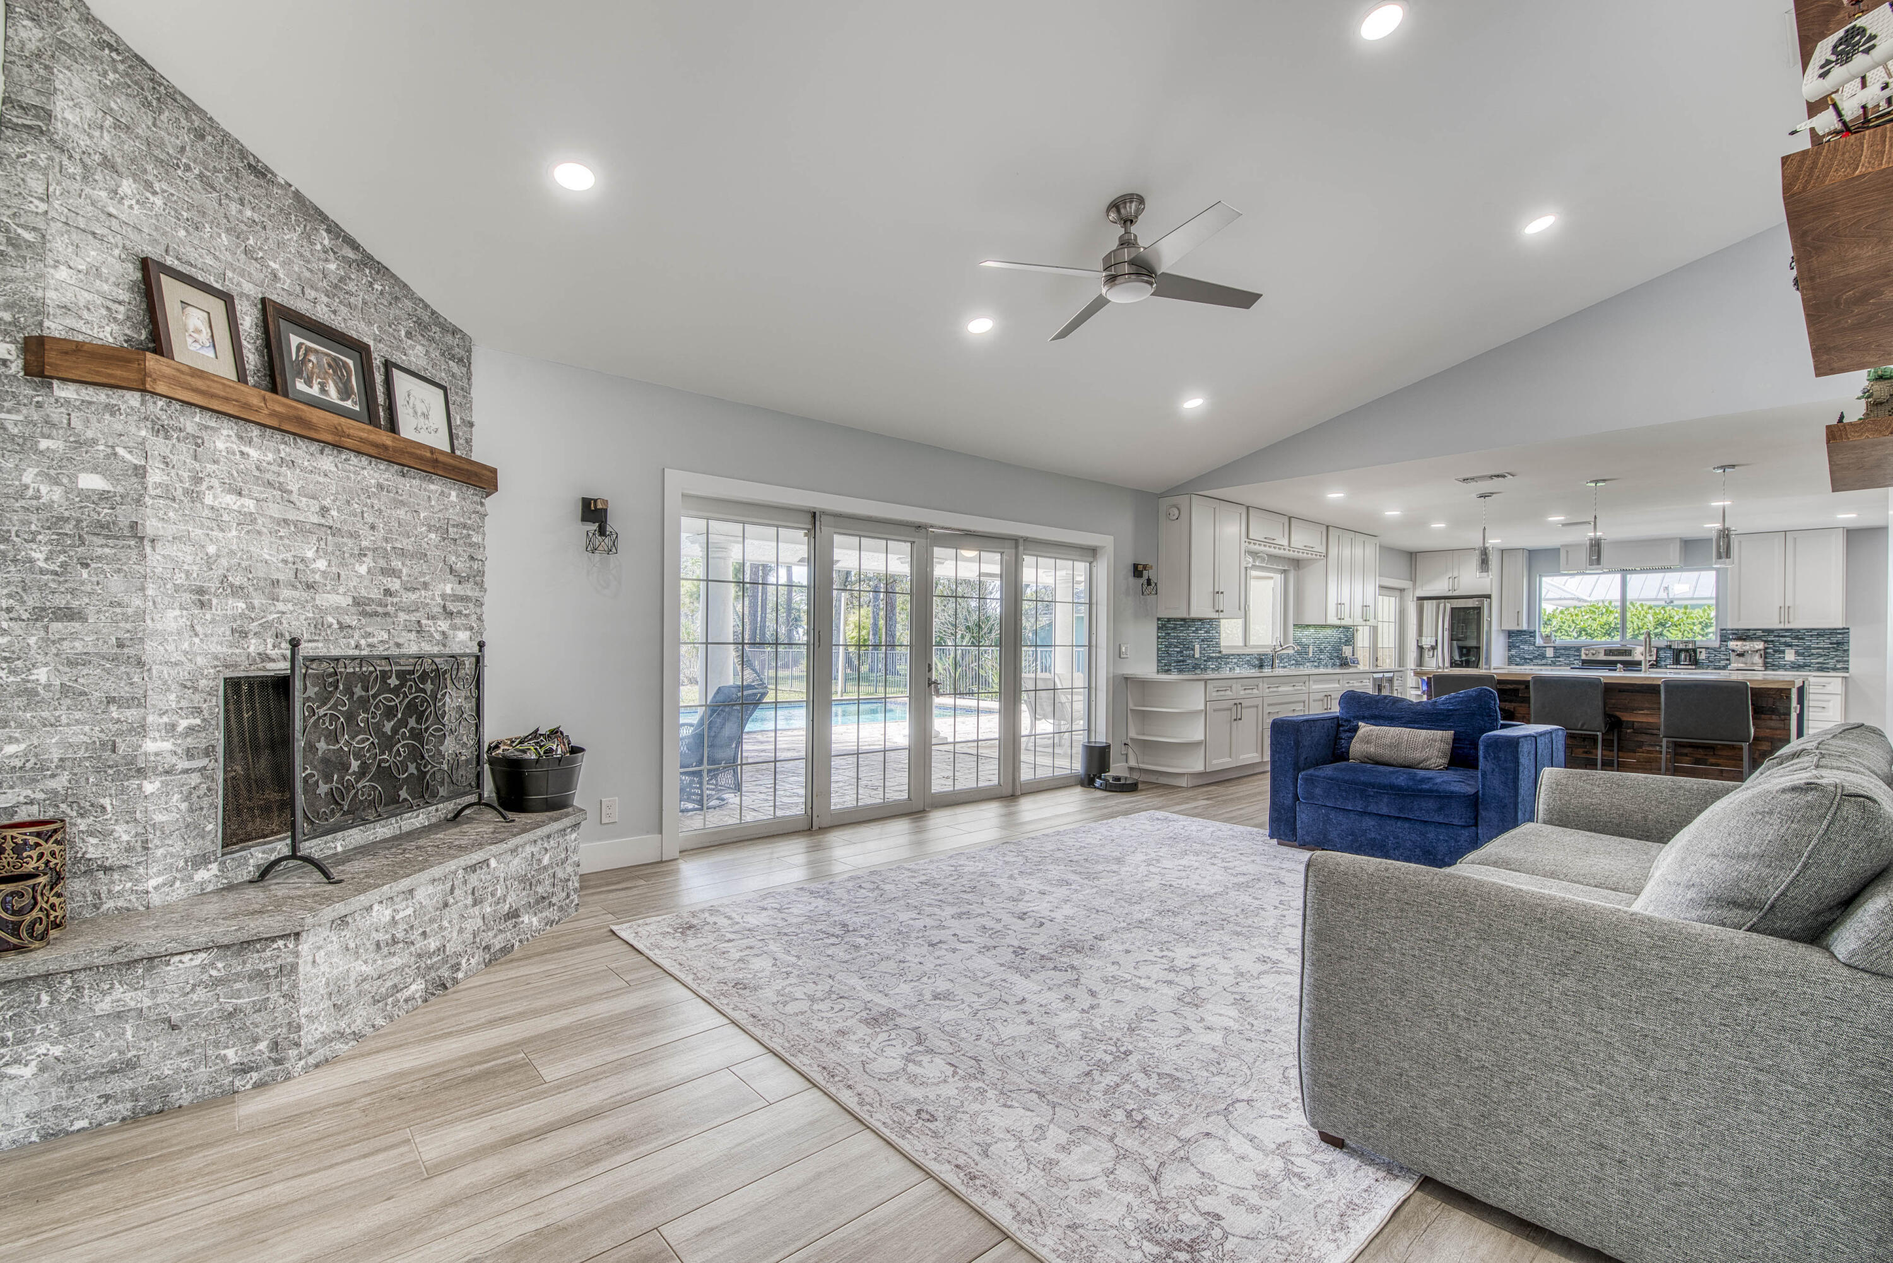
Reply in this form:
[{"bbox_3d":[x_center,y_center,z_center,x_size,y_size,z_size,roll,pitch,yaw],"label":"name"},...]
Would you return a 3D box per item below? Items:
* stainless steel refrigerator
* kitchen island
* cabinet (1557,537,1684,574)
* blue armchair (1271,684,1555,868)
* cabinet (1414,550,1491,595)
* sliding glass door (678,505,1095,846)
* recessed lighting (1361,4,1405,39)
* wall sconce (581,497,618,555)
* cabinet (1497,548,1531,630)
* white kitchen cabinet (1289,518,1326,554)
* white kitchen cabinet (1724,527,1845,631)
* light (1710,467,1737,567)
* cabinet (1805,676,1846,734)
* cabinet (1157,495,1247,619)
[{"bbox_3d":[7.110,0.483,10.970,0.883,1.790,0.901,1,-1,-40],"label":"stainless steel refrigerator"},{"bbox_3d":[5.183,0.807,6.309,1.080,0.930,2.213,1,-1,-41],"label":"kitchen island"},{"bbox_3d":[8.469,-0.935,9.912,0.326,0.342,1.137,1,-1,-40],"label":"cabinet"},{"bbox_3d":[2.601,0.775,4.387,0.900,0.900,1.190,1,-1,-41],"label":"blue armchair"},{"bbox_3d":[7.206,-0.791,11.069,0.600,0.605,0.905,1,-1,-41],"label":"cabinet"},{"bbox_3d":[-0.125,0.267,5.491,3.559,1.933,0.110,1,-1,-41],"label":"sliding glass door"},{"bbox_3d":[1.450,-2.032,2.627,0.135,0.025,0.135,1,-14,-41],"label":"recessed lighting"},{"bbox_3d":[-1.722,-0.526,3.938,0.155,0.290,0.200,1,-1,-40],"label":"wall sconce"},{"bbox_3d":[7.761,-0.565,10.748,0.326,1.067,0.240,1,-1,-40],"label":"cabinet"},{"bbox_3d":[3.726,-0.998,8.476,0.847,0.297,0.341,1,-1,-41],"label":"white kitchen cabinet"},{"bbox_3d":[9.383,-0.567,8.817,0.326,1.067,0.869,1,-1,-40],"label":"white kitchen cabinet"},{"bbox_3d":[5.598,-0.819,5.683,0.120,0.718,0.120,1,-1,-40],"label":"light"},{"bbox_3d":[9.348,0.942,8.599,0.620,0.871,0.600,1,-1,-40],"label":"cabinet"},{"bbox_3d":[2.375,-0.653,7.300,0.949,1.073,0.341,1,-1,-41],"label":"cabinet"}]

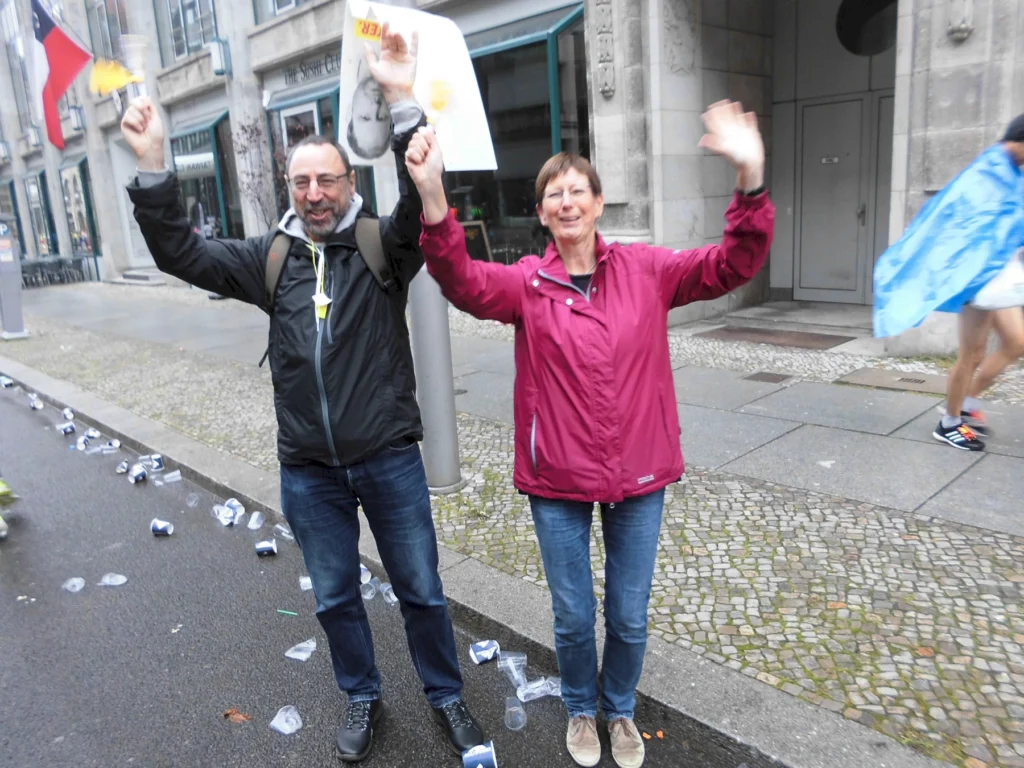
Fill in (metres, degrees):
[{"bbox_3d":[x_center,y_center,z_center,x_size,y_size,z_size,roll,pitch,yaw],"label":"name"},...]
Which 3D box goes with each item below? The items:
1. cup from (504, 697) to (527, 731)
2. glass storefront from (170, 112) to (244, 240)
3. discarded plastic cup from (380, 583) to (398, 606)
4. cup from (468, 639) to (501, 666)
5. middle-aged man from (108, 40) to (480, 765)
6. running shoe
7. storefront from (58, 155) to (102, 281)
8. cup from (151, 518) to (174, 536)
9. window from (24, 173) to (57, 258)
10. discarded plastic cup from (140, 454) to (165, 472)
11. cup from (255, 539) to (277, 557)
[{"bbox_3d":[0.006,1.008,2.367,0.068,0.068,0.095,-5,6,-5],"label":"cup"},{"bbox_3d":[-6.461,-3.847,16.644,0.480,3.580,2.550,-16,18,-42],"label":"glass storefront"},{"bbox_3d":[-0.506,0.858,3.157,0.070,0.070,0.095,-8,6,-18],"label":"discarded plastic cup"},{"bbox_3d":[-0.093,0.938,2.686,0.085,0.077,0.077,-10,15,-27],"label":"cup"},{"bbox_3d":[-0.566,0.087,2.187,0.800,2.000,0.450,-5,13,-8],"label":"middle-aged man"},{"bbox_3d":[2.418,0.267,4.158,0.100,0.110,0.275,-16,26,-42],"label":"running shoe"},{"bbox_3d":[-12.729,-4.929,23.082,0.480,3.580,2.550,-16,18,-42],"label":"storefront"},{"bbox_3d":[-1.817,0.744,3.999,0.085,0.077,0.077,5,14,6],"label":"cup"},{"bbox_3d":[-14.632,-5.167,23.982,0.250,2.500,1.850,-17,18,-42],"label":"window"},{"bbox_3d":[-2.335,0.523,5.058,0.077,0.085,0.077,-4,13,0],"label":"discarded plastic cup"},{"bbox_3d":[-1.171,0.779,3.665,0.085,0.077,0.077,-12,14,-6],"label":"cup"}]

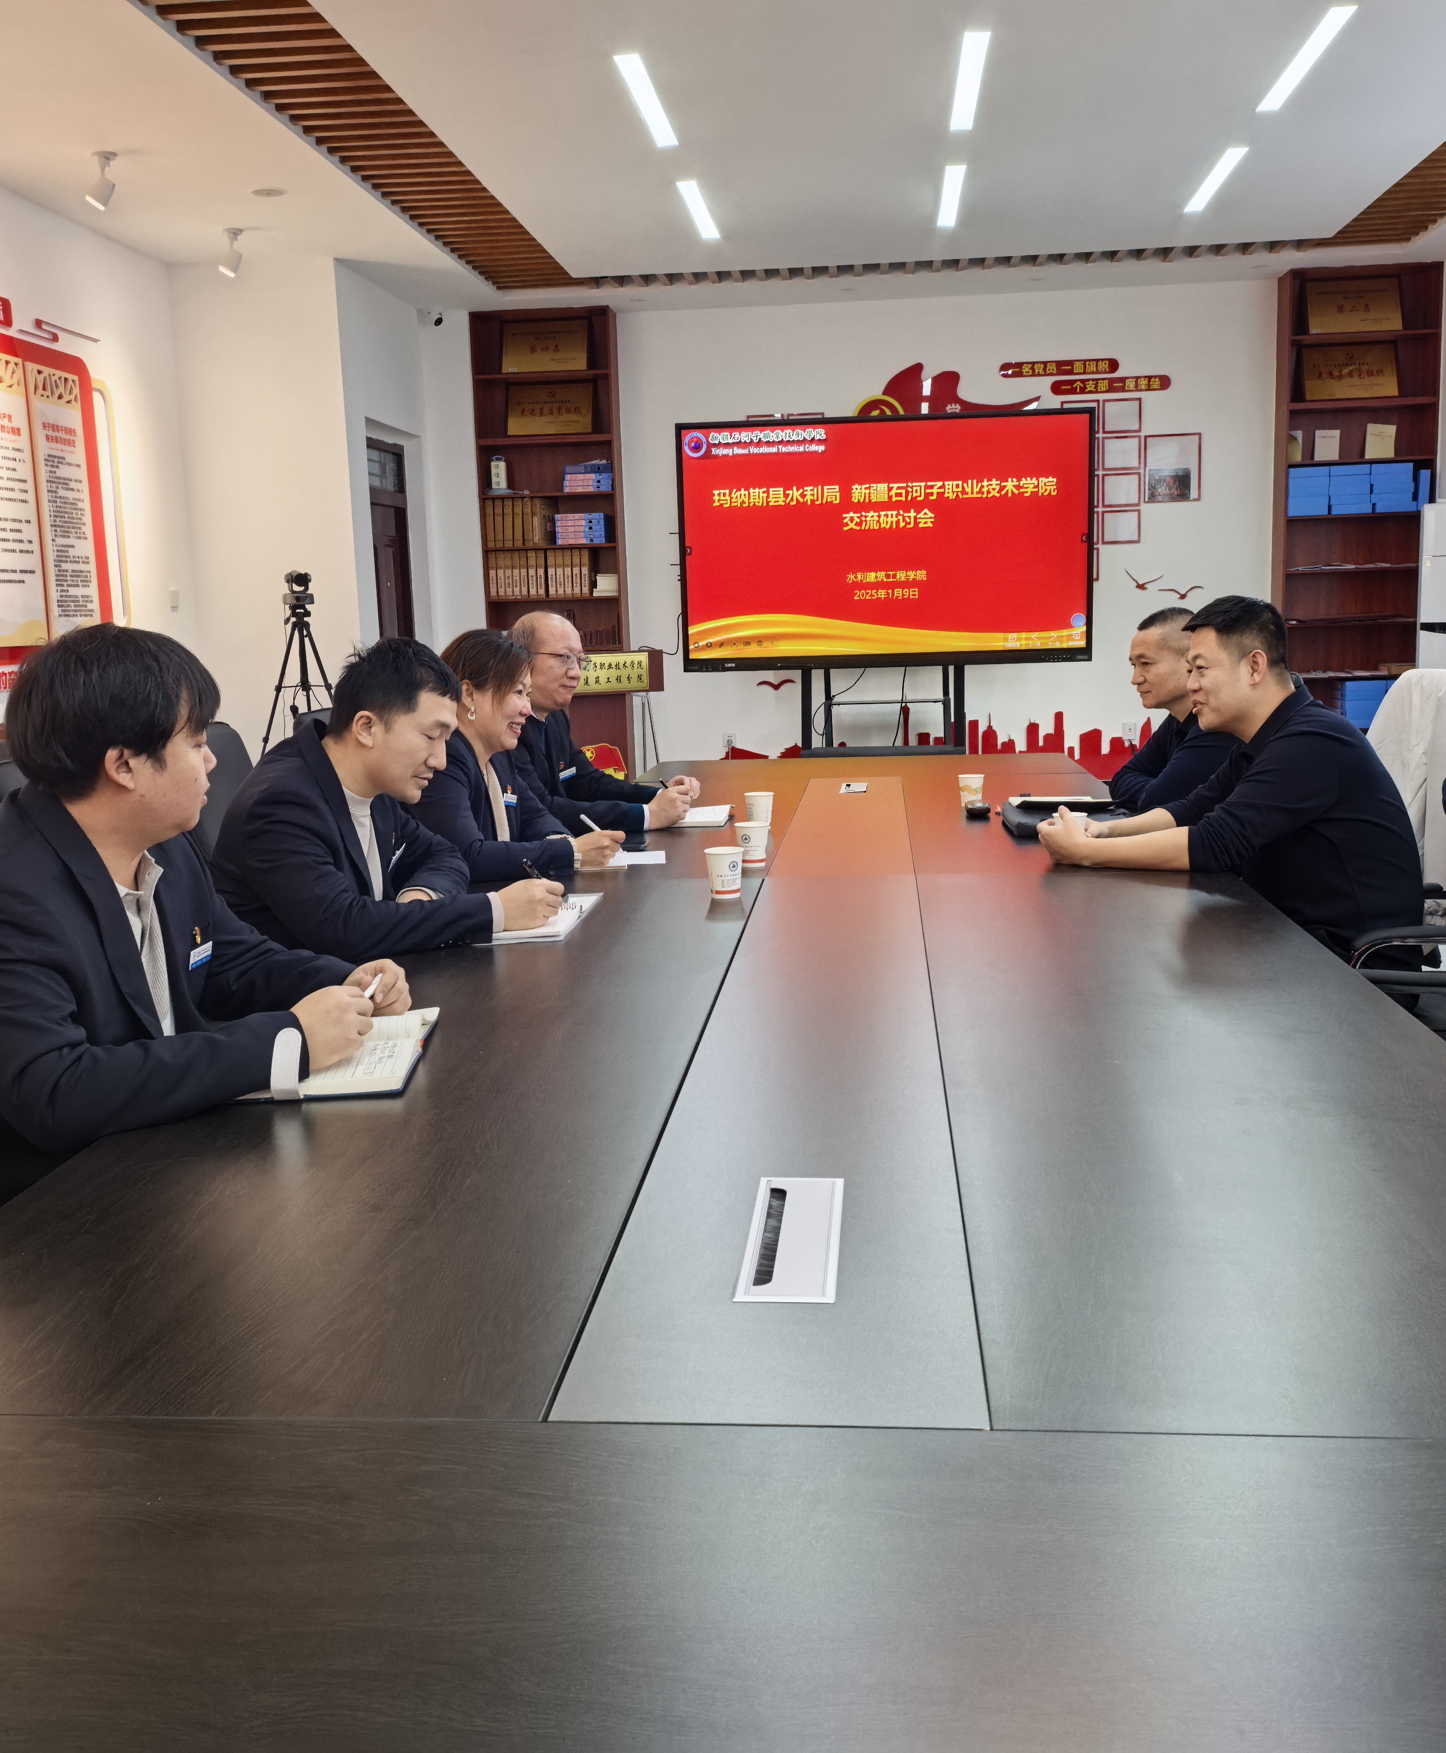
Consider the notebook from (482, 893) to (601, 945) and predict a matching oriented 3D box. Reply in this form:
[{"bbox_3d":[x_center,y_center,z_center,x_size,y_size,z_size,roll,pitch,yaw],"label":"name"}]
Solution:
[{"bbox_3d":[-0.361,0.064,2.808,0.240,0.020,0.380,-1,9,6],"label":"notebook"}]

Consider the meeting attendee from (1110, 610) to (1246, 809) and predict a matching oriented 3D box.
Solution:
[{"bbox_3d":[1.228,-0.027,3.868,0.720,1.240,0.580,-1,9,3],"label":"meeting attendee"}]

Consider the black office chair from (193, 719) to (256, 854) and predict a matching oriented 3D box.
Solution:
[{"bbox_3d":[-0.786,0.225,3.295,0.640,1.070,0.600,0,10,11],"label":"black office chair"}]

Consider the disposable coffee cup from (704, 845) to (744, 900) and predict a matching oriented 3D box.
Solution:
[{"bbox_3d":[0.006,-0.005,3.004,0.074,0.086,0.074,-1,9,6],"label":"disposable coffee cup"}]

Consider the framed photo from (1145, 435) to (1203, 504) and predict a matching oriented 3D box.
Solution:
[{"bbox_3d":[2.555,-2.314,9.185,0.315,0.370,0.025,-1,9,6],"label":"framed photo"}]

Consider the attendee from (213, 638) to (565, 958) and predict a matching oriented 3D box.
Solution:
[{"bbox_3d":[-0.591,0.226,2.746,0.740,1.235,0.600,-2,9,1],"label":"attendee"}]

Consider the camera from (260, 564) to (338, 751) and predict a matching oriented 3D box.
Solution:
[{"bbox_3d":[-1.868,-0.610,7.308,0.800,1.510,0.720,-5,10,-21],"label":"camera"}]

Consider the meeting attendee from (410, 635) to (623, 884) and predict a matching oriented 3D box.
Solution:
[{"bbox_3d":[-0.515,0.112,3.429,0.700,1.260,0.500,1,10,17],"label":"meeting attendee"}]

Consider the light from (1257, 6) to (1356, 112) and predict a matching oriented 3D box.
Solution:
[{"bbox_3d":[2.140,-3.012,5.974,0.085,0.040,1.170,-1,9,6],"label":"light"}]

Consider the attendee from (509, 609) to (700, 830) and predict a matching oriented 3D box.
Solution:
[{"bbox_3d":[-0.420,-0.021,4.063,0.740,1.280,0.600,-2,9,1],"label":"attendee"}]

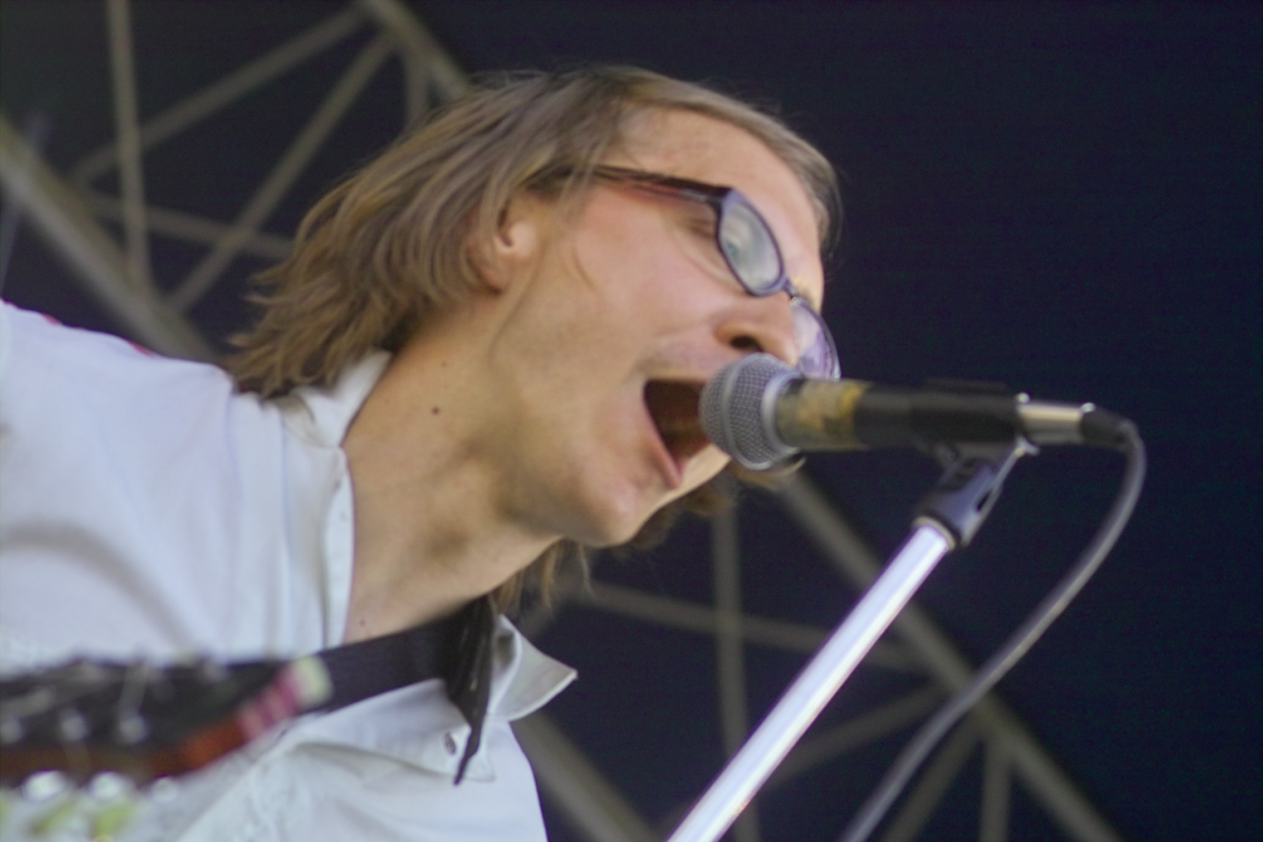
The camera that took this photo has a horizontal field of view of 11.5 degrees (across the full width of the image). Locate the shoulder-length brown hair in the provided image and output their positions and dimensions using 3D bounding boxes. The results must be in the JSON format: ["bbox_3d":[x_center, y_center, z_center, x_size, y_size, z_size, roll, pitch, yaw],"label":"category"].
[{"bbox_3d":[-0.034,-0.049,2.926,0.268,0.248,0.200,-7,-46,38],"label":"shoulder-length brown hair"}]

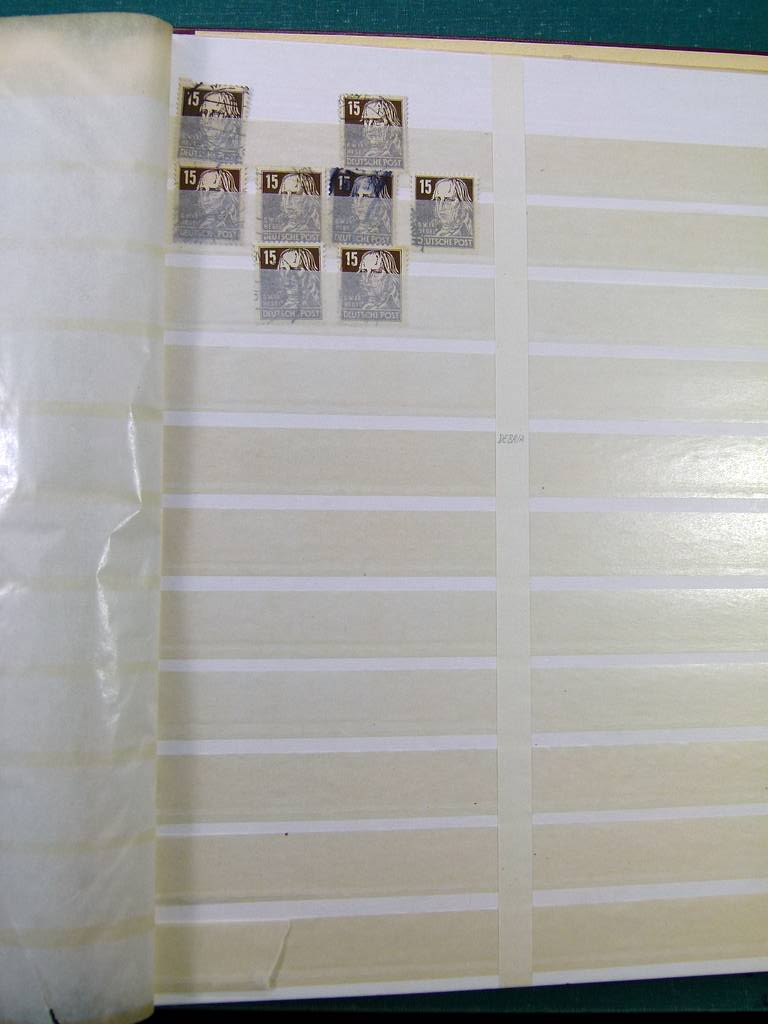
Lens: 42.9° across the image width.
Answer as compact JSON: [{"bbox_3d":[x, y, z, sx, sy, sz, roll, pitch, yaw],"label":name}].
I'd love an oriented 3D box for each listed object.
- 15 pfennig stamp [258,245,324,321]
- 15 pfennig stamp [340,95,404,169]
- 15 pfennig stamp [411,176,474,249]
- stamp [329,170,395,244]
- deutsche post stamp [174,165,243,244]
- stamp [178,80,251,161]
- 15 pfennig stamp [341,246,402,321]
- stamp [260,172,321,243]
[{"bbox_3d":[-0.029,-0.071,0.304,0.021,0.001,0.025,0,87,-7],"label":"15 pfennig stamp"},{"bbox_3d":[-0.003,-0.120,0.310,0.021,0.001,0.025,-1,87,-7],"label":"15 pfennig stamp"},{"bbox_3d":[0.020,-0.095,0.311,0.021,0.001,0.025,0,87,-7],"label":"15 pfennig stamp"},{"bbox_3d":[-0.006,-0.096,0.308,0.021,0.001,0.025,0,87,-7],"label":"stamp"},{"bbox_3d":[-0.054,-0.095,0.302,0.021,0.001,0.025,0,87,-7],"label":"deutsche post stamp"},{"bbox_3d":[-0.053,-0.121,0.304,0.021,0.001,0.025,2,86,-7],"label":"stamp"},{"bbox_3d":[-0.003,-0.071,0.307,0.021,0.001,0.025,0,87,-7],"label":"15 pfennig stamp"},{"bbox_3d":[-0.029,-0.095,0.305,0.021,0.001,0.025,0,87,-7],"label":"stamp"}]

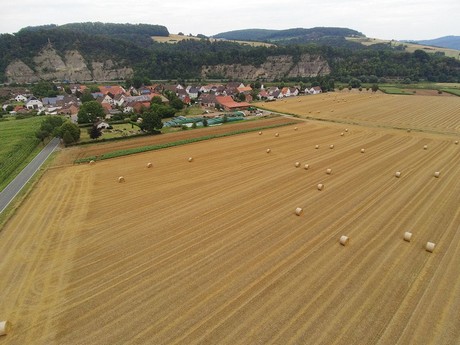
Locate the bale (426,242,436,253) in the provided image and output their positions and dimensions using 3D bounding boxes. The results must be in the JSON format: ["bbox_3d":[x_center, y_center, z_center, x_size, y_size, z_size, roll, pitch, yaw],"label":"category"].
[{"bbox_3d":[38.896,14.538,56.753,1.180,1.680,1.680,18,26,39],"label":"bale"}]

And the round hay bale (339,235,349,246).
[{"bbox_3d":[22.908,13.657,58.552,1.680,1.680,1.180,-15,25,-38],"label":"round hay bale"}]

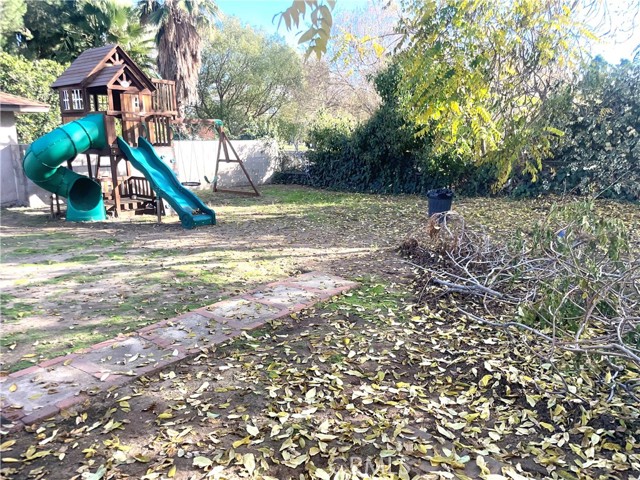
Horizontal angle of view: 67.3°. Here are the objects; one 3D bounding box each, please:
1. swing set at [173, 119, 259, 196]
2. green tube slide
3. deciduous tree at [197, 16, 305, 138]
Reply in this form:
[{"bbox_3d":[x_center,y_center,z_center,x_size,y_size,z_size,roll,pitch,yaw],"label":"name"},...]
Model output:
[{"bbox_3d":[-3.537,-2.296,13.430,2.050,2.230,3.100,10,15,39],"label":"swing set"},{"bbox_3d":[-5.185,-1.502,9.917,1.380,2.100,1.780,-11,16,-42],"label":"green tube slide"},{"bbox_3d":[-3.750,-7.482,24.492,5.700,7.900,5.500,0,12,0],"label":"deciduous tree"}]

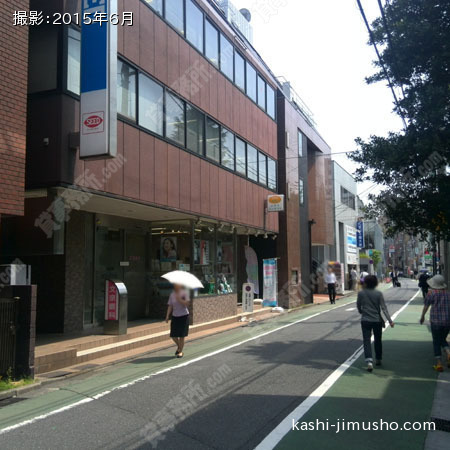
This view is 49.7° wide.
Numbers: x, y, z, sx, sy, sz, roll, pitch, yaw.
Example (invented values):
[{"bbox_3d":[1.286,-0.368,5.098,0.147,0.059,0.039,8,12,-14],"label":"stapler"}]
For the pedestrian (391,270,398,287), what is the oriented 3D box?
[{"bbox_3d":[15.386,4.796,44.000,0.520,1.700,0.380,-3,-6,23],"label":"pedestrian"}]

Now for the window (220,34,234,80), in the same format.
[{"bbox_3d":[0.091,-5.497,15.995,0.100,1.105,1.165,-3,-6,24],"label":"window"}]

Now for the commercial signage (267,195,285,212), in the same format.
[{"bbox_3d":[2.022,-0.846,19.279,0.650,0.650,0.140,-3,-5,23],"label":"commercial signage"}]

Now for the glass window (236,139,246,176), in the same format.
[{"bbox_3d":[0.575,-2.425,17.179,0.100,1.230,0.956,-3,-5,23],"label":"glass window"}]

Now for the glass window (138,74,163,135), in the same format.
[{"bbox_3d":[-1.754,-2.852,11.506,0.100,1.172,1.042,-3,-6,24],"label":"glass window"}]

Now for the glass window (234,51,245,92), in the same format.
[{"bbox_3d":[0.520,-5.470,17.149,0.100,1.332,1.018,-3,-6,23],"label":"glass window"}]

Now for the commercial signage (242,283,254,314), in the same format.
[{"bbox_3d":[0.767,2.355,15.700,0.360,0.920,0.060,-3,-6,24],"label":"commercial signage"}]

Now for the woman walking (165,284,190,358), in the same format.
[{"bbox_3d":[-0.954,1.908,9.850,0.480,1.570,0.330,-3,-5,23],"label":"woman walking"}]

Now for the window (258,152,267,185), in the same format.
[{"bbox_3d":[1.514,-2.250,19.398,0.100,1.230,0.904,-3,-5,23],"label":"window"}]

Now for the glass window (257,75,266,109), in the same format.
[{"bbox_3d":[1.451,-5.280,19.297,0.100,1.332,1.039,-3,-6,23],"label":"glass window"}]

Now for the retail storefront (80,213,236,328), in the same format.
[{"bbox_3d":[-1.409,1.338,14.084,1.500,2.880,6.250,-3,-6,24],"label":"retail storefront"}]

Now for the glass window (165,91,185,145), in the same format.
[{"bbox_3d":[-1.295,-2.701,12.537,0.100,1.130,1.035,-3,-6,24],"label":"glass window"}]

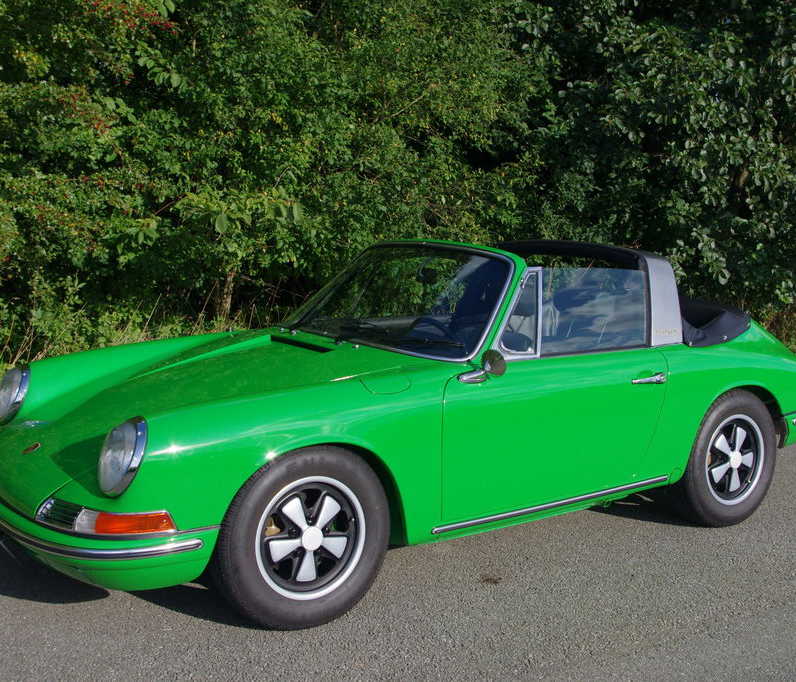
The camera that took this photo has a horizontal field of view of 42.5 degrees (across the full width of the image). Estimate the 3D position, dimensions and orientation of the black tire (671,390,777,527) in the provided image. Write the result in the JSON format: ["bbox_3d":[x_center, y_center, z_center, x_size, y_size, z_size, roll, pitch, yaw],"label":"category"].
[{"bbox_3d":[1.480,0.528,4.686,0.640,0.640,0.190,-3,8,-35],"label":"black tire"}]

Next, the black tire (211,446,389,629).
[{"bbox_3d":[-0.325,0.636,3.414,0.640,0.640,0.190,-3,8,-35],"label":"black tire"}]

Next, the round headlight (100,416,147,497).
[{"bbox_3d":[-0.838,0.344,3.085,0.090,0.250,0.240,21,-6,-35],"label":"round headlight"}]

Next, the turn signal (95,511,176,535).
[{"bbox_3d":[-0.798,0.545,3.068,0.235,0.060,0.060,1,7,-5],"label":"turn signal"}]

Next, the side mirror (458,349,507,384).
[{"bbox_3d":[0.306,0.091,3.661,0.120,0.130,0.150,6,8,37],"label":"side mirror"}]

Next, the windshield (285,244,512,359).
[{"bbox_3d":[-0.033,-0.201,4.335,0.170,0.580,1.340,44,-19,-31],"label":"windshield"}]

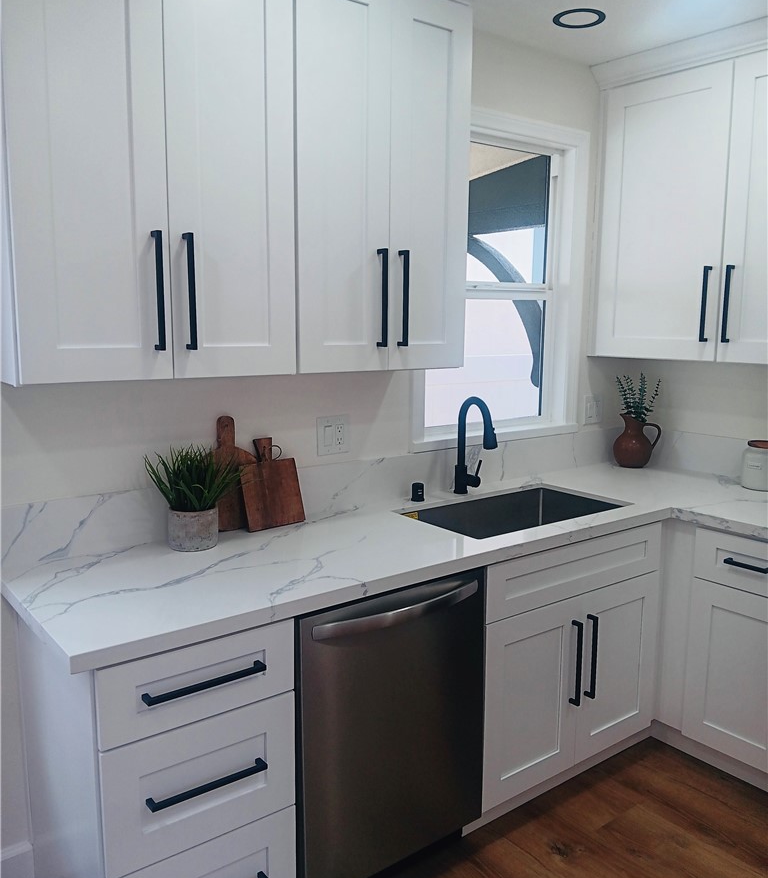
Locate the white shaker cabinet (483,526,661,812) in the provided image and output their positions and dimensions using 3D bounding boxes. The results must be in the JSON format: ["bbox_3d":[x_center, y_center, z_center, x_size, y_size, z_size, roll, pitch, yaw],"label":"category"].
[{"bbox_3d":[0.429,0.653,2.673,0.836,0.780,0.620,-6,11,-37],"label":"white shaker cabinet"}]

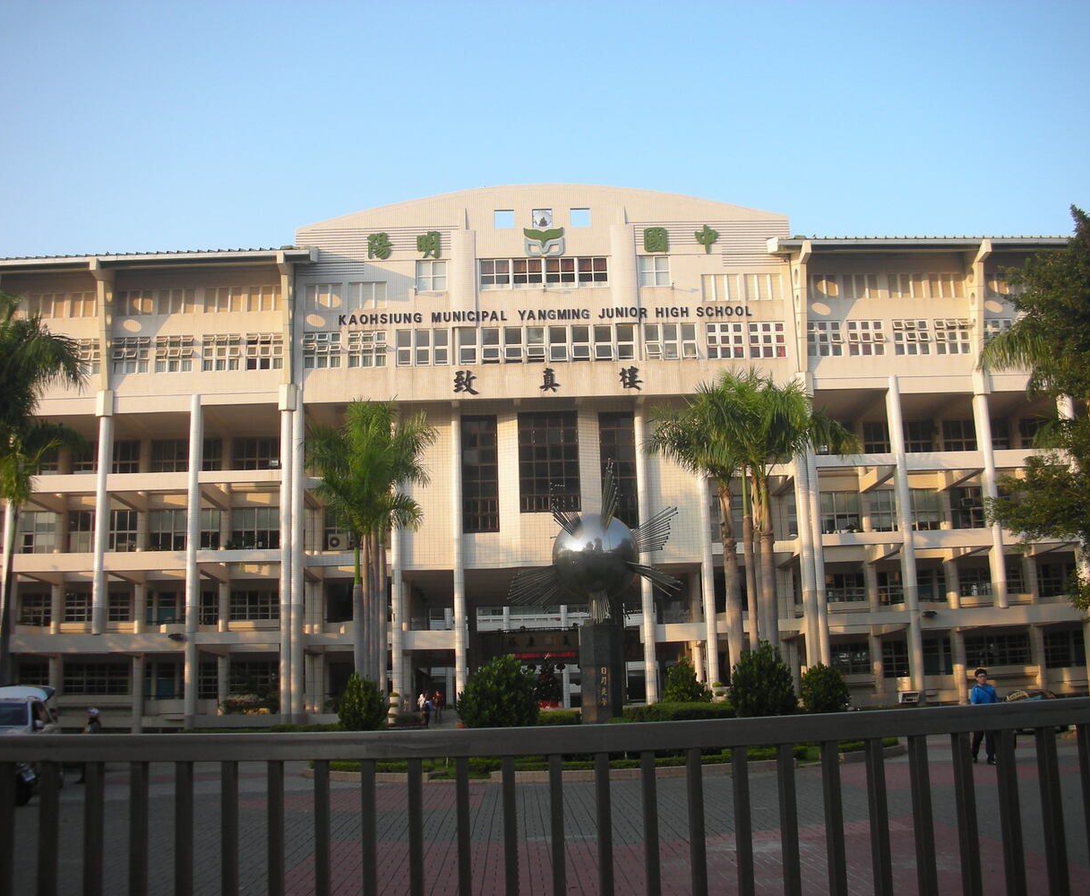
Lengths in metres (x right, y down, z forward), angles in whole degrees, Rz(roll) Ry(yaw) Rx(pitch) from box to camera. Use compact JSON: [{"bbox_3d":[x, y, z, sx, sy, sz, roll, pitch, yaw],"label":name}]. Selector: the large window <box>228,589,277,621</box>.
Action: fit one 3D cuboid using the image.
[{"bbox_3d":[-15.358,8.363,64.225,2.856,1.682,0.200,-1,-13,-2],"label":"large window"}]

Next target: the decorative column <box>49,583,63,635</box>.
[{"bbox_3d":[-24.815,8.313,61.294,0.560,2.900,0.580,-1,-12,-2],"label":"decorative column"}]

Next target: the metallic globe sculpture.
[{"bbox_3d":[1.096,2.059,26.508,3.600,3.350,3.200,-1,-11,-2],"label":"metallic globe sculpture"}]

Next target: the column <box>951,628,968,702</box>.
[{"bbox_3d":[21.278,11.143,62.115,0.550,3.754,0.700,-1,-11,-2],"label":"column"}]

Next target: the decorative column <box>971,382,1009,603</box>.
[{"bbox_3d":[21.692,2.182,58.577,0.520,11.178,0.600,-1,-11,-2],"label":"decorative column"}]

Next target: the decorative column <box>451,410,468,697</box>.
[{"bbox_3d":[-4.062,5.265,57.069,0.450,14.572,0.450,-1,-11,-2],"label":"decorative column"}]

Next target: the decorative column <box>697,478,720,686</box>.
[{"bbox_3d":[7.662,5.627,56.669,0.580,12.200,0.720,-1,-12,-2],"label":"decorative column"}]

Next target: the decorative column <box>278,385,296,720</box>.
[{"bbox_3d":[-11.934,4.794,56.019,0.720,16.023,0.750,-1,-11,-2],"label":"decorative column"}]

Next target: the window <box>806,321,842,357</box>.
[{"bbox_3d":[13.743,-5.370,59.389,1.758,1.869,0.200,-1,-13,-2],"label":"window"}]

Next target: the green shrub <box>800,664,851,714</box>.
[{"bbox_3d":[6.733,5.861,29.000,1.220,1.360,1.220,-1,-11,-2],"label":"green shrub"}]

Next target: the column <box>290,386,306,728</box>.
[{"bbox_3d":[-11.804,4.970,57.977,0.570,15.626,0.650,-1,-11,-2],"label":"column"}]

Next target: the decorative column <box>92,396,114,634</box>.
[{"bbox_3d":[-20.576,2.971,56.125,0.600,11.531,0.800,-1,-13,-2],"label":"decorative column"}]

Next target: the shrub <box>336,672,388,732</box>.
[{"bbox_3d":[-6.369,8.948,41.940,1.835,2.247,1.835,-1,-11,-2],"label":"shrub"}]

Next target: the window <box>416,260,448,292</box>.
[{"bbox_3d":[-5.761,-8.719,61.234,1.533,1.614,0.200,-1,-11,-2],"label":"window"}]

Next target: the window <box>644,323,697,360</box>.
[{"bbox_3d":[6.140,-5.205,59.085,2.566,1.859,0.200,-1,-13,-2],"label":"window"}]

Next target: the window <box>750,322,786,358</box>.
[{"bbox_3d":[10.871,-5.278,58.873,1.800,1.840,0.200,-1,-12,-2],"label":"window"}]

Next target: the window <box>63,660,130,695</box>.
[{"bbox_3d":[-23.176,11.883,62.315,3.401,1.635,0.200,-1,-11,-2],"label":"window"}]

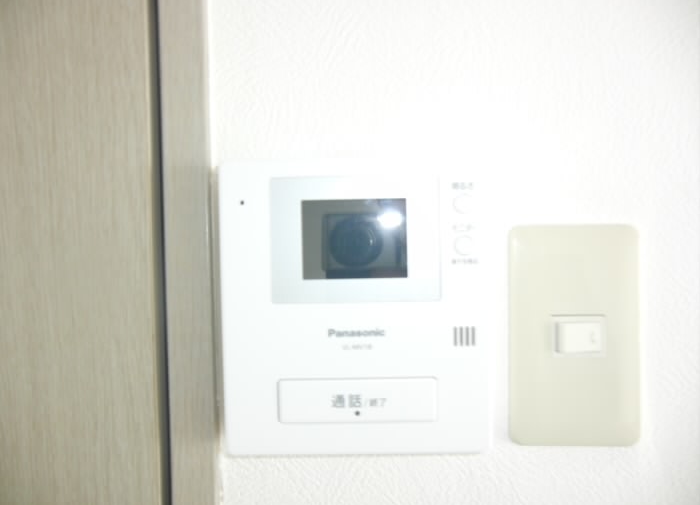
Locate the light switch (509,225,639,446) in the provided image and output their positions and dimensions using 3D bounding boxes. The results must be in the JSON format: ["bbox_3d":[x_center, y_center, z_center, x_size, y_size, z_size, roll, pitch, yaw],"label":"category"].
[{"bbox_3d":[0.121,0.044,0.257,0.070,0.120,0.010,-1,1,1],"label":"light switch"}]

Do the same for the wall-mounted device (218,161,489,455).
[{"bbox_3d":[0.003,0.026,0.249,0.130,0.142,0.026,-1,1,1],"label":"wall-mounted device"}]

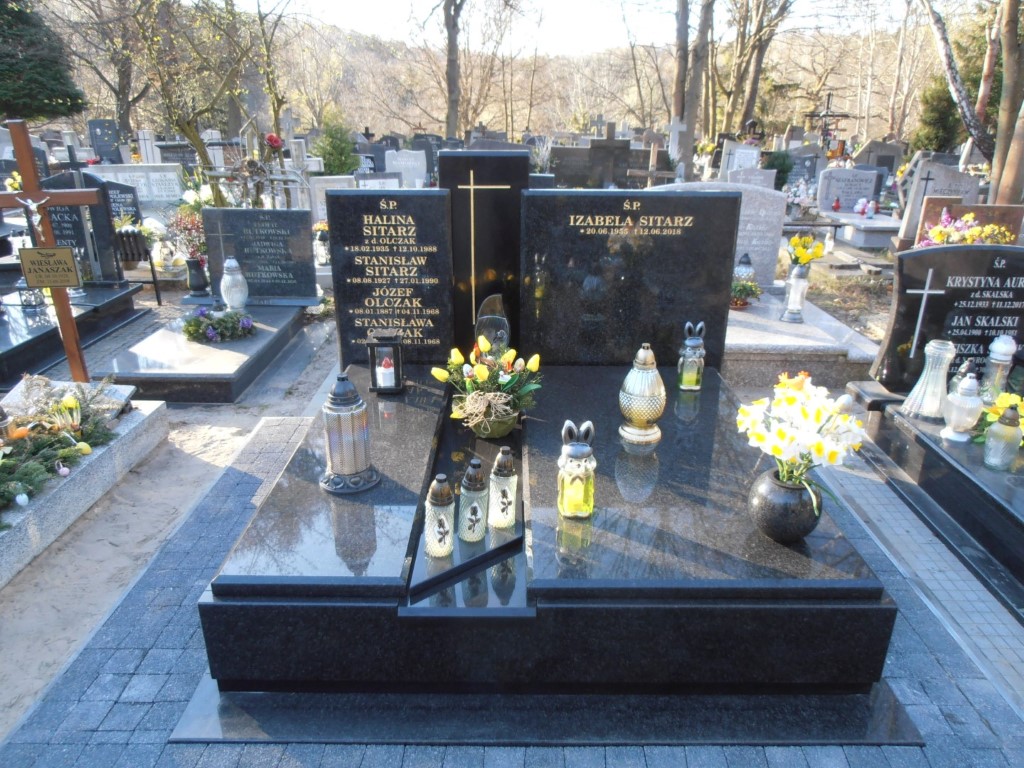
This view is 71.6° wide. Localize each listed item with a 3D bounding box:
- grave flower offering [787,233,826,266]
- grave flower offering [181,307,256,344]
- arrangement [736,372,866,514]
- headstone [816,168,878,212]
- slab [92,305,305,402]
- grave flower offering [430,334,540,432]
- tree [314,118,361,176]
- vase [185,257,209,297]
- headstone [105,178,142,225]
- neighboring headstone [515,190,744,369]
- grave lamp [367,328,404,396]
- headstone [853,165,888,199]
[{"bbox_3d":[1.865,-0.848,4.520,0.220,0.205,0.200,0,21,0],"label":"grave flower offering"},{"bbox_3d":[-1.847,-0.368,4.462,0.466,0.130,0.329,0,21,0],"label":"grave flower offering"},{"bbox_3d":[0.780,0.167,1.937,0.319,0.406,0.294,0,21,0],"label":"arrangement"},{"bbox_3d":[4.529,-2.628,9.670,0.760,0.590,0.130,0,21,0],"label":"headstone"},{"bbox_3d":[-1.913,-0.247,4.562,0.768,0.167,1.513,-1,21,-3],"label":"slab"},{"bbox_3d":[-0.090,0.010,2.554,0.390,0.370,0.330,0,23,0],"label":"grave flower offering"},{"bbox_3d":[-2.557,-3.286,10.519,0.660,1.200,0.660,0,21,0],"label":"tree"},{"bbox_3d":[-2.311,-0.796,5.234,0.140,0.273,0.140,0,21,0],"label":"vase"},{"bbox_3d":[-3.804,-1.696,6.925,0.454,0.569,0.120,0,21,0],"label":"headstone"},{"bbox_3d":[0.520,-0.466,3.315,0.970,0.860,0.100,0,21,0],"label":"neighboring headstone"},{"bbox_3d":[-0.544,-0.107,3.089,0.145,0.268,0.140,0,21,0],"label":"grave lamp"},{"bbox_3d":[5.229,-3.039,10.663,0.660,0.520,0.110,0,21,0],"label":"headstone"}]

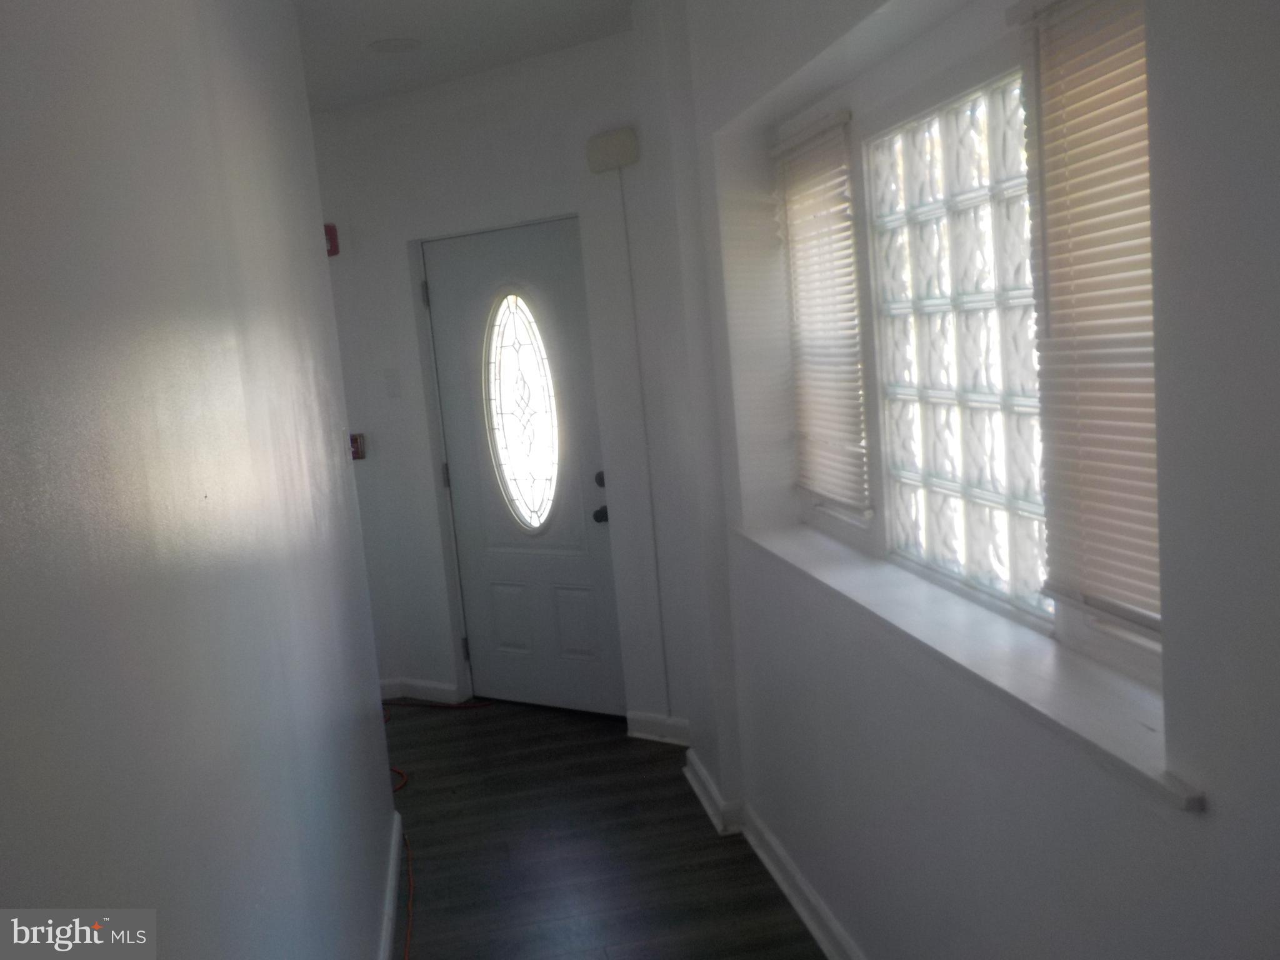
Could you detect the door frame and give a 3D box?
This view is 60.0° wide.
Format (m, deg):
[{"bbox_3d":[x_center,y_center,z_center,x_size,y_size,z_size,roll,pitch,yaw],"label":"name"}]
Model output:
[{"bbox_3d":[-0.416,-0.010,4.649,1.149,2.118,0.133,0,9,34],"label":"door frame"}]

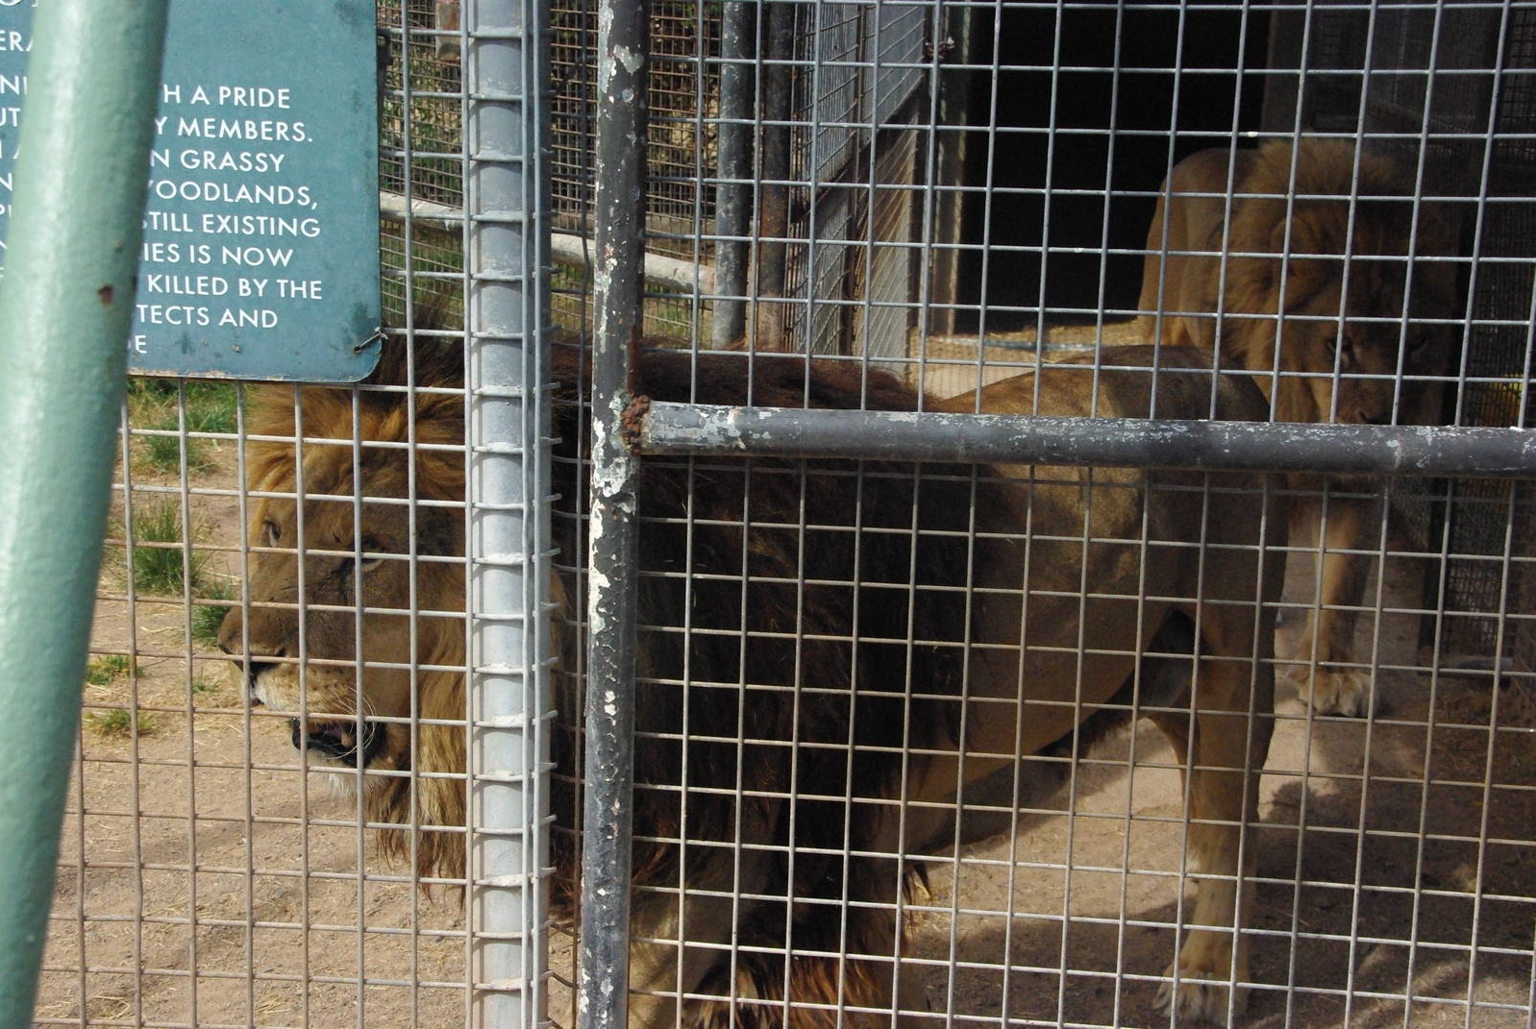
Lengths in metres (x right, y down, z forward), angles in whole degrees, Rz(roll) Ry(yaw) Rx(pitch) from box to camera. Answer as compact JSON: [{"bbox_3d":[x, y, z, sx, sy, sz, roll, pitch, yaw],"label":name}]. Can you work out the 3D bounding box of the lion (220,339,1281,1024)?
[{"bbox_3d":[0.091,0.286,2.841,1.720,1.110,0.520,-9,18,-37],"label":"lion"}]

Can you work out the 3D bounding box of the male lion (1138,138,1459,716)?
[{"bbox_3d":[1.159,-0.272,5.012,0.480,1.170,1.750,2,14,0],"label":"male lion"}]

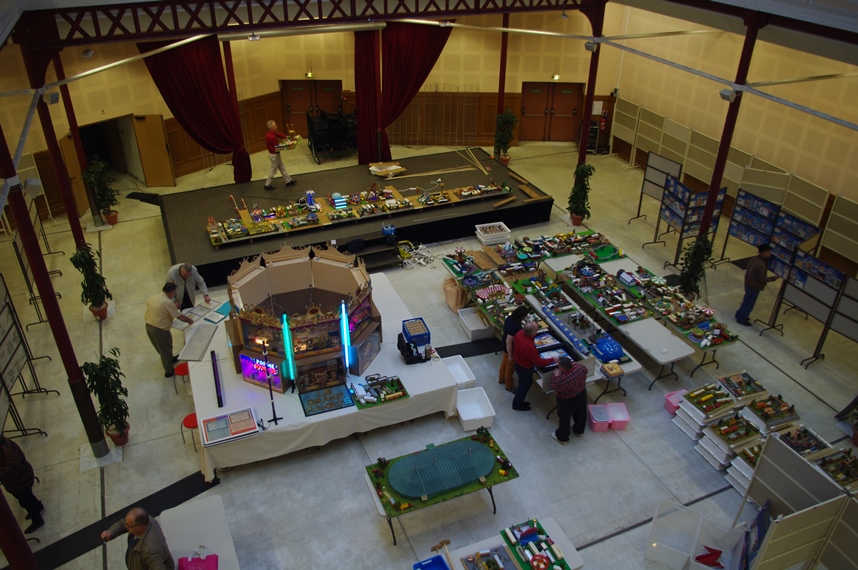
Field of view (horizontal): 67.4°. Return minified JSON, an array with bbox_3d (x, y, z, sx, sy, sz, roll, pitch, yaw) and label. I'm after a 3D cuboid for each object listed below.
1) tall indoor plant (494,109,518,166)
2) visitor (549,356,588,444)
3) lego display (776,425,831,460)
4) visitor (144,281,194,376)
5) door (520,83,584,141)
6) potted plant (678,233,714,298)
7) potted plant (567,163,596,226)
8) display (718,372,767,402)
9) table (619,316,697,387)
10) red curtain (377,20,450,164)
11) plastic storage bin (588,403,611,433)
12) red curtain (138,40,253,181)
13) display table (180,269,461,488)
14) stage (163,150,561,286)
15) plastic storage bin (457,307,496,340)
[{"bbox_3d":[2.531,-4.653,20.224,0.680,1.850,0.680,-12,33,-21],"label":"tall indoor plant"},{"bbox_3d":[2.084,1.692,9.632,0.580,1.580,0.450,-18,35,-29],"label":"visitor"},{"bbox_3d":[5.421,2.246,9.311,0.590,0.150,0.500,-8,32,-16],"label":"lego display"},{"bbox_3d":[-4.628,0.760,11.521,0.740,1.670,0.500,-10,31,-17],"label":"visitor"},{"bbox_3d":[4.535,-6.386,23.867,2.100,2.170,0.120,1,29,1],"label":"door"},{"bbox_3d":[5.405,-0.242,12.991,0.550,1.600,0.550,-12,33,-21],"label":"potted plant"},{"bbox_3d":[4.125,-2.462,17.356,0.560,1.720,0.560,0,29,0],"label":"potted plant"},{"bbox_3d":[5.284,1.669,10.820,0.600,0.130,0.600,-8,31,-16],"label":"display"},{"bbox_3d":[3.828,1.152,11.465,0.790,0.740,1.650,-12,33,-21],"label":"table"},{"bbox_3d":[-0.358,-5.417,18.729,2.350,4.400,0.350,-12,33,-21],"label":"red curtain"},{"bbox_3d":[2.721,2.134,10.268,0.300,0.190,0.420,1,30,0],"label":"plastic storage bin"},{"bbox_3d":[-5.736,-4.181,16.025,2.200,3.750,0.350,-12,33,-21],"label":"red curtain"},{"bbox_3d":[-2.076,1.350,11.416,3.900,0.700,3.920,-11,31,-20],"label":"display table"},{"bbox_3d":[-1.908,-2.122,17.764,9.900,0.620,4.700,-12,32,-22],"label":"stage"},{"bbox_3d":[0.886,0.785,12.475,0.480,0.260,0.740,-12,33,-21],"label":"plastic storage bin"}]

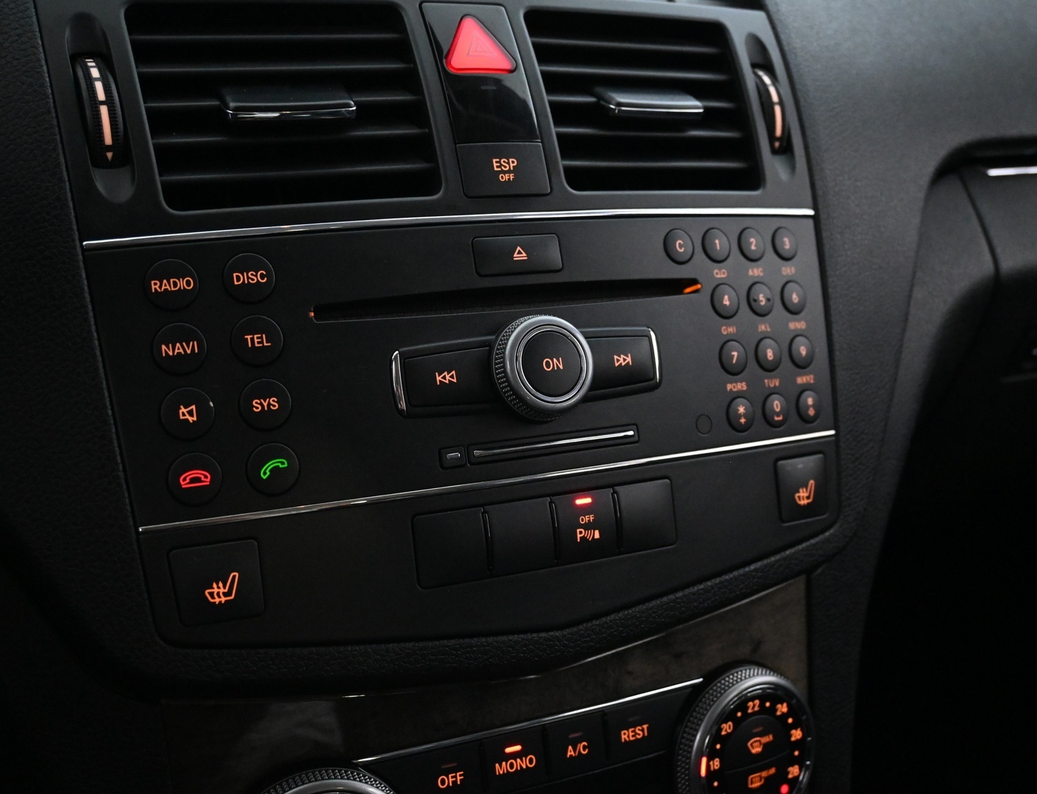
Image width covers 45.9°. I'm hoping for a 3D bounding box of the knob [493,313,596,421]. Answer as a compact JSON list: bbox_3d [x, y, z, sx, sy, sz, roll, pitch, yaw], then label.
[{"bbox_3d":[0.007,-0.009,0.352,0.030,0.030,0.011,-6,-3,-25],"label":"knob"}]

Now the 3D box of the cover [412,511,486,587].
[{"bbox_3d":[-0.020,0.043,0.351,0.021,0.020,0.006,-6,1,-21],"label":"cover"}]

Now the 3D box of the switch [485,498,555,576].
[{"bbox_3d":[0.000,0.040,0.352,0.021,0.020,0.005,-6,-3,-24],"label":"switch"}]

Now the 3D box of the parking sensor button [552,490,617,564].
[{"bbox_3d":[0.019,0.038,0.361,0.020,0.020,0.005,-6,-3,-26],"label":"parking sensor button"}]

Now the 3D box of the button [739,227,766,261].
[{"bbox_3d":[0.076,-0.050,0.403,0.011,0.011,0.004,-6,-3,-34],"label":"button"}]

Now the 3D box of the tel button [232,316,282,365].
[{"bbox_3d":[-0.072,-0.015,0.336,0.014,0.014,0.005,-7,-4,-17],"label":"tel button"}]

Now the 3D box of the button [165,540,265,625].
[{"bbox_3d":[-0.081,0.050,0.331,0.023,0.020,0.006,-7,1,-15],"label":"button"}]

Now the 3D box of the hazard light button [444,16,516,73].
[{"bbox_3d":[-0.013,-0.107,0.374,0.023,0.021,0.005,-6,-20,-25],"label":"hazard light button"}]

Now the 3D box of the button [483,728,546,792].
[{"bbox_3d":[-0.002,0.113,0.381,0.021,0.019,0.006,-6,7,-24],"label":"button"}]

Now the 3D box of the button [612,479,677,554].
[{"bbox_3d":[0.038,0.036,0.371,0.020,0.020,0.005,-6,-3,-28],"label":"button"}]

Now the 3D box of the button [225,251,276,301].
[{"bbox_3d":[-0.073,-0.032,0.332,0.014,0.014,0.004,-7,-3,-17],"label":"button"}]

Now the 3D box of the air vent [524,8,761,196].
[{"bbox_3d":[0.040,-0.095,0.409,0.081,0.066,0.025,-5,-15,-28],"label":"air vent"}]

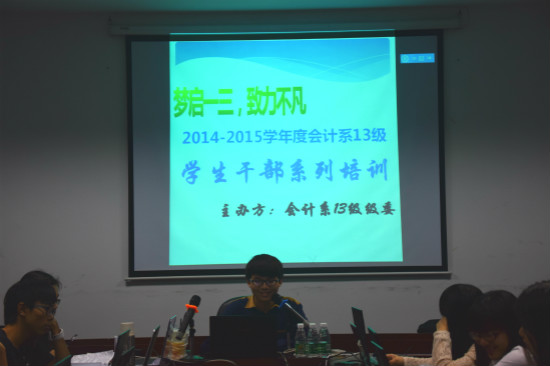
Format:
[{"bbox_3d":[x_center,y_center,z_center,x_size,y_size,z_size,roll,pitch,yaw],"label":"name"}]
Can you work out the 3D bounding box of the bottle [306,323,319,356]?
[{"bbox_3d":[0.192,0.799,6.050,0.058,0.171,0.058,-1,-1,0],"label":"bottle"}]

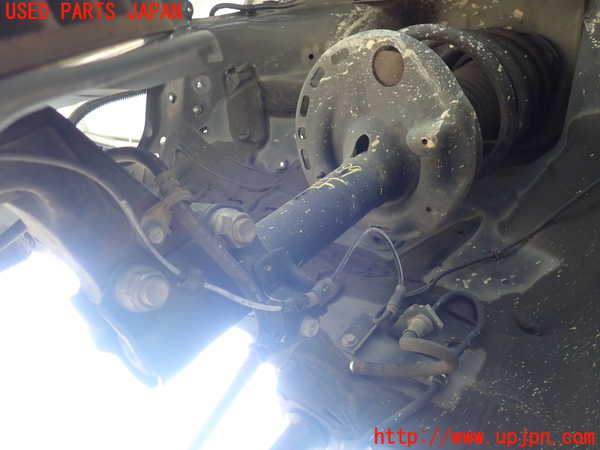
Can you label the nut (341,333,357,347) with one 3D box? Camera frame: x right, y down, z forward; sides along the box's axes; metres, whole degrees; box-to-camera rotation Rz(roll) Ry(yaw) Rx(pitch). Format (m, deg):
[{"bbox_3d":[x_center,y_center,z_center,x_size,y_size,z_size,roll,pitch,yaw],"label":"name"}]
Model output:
[{"bbox_3d":[0.044,0.104,0.471,0.013,0.013,0.008,10,-4,12],"label":"nut"}]

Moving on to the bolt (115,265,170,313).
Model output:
[{"bbox_3d":[-0.093,0.041,0.317,0.024,0.030,0.030,14,-31,41],"label":"bolt"}]

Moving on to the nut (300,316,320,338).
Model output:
[{"bbox_3d":[0.008,0.086,0.430,0.017,0.017,0.010,9,2,14],"label":"nut"}]

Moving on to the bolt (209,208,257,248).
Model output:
[{"bbox_3d":[-0.045,0.003,0.367,0.023,0.029,0.029,14,-31,41],"label":"bolt"}]

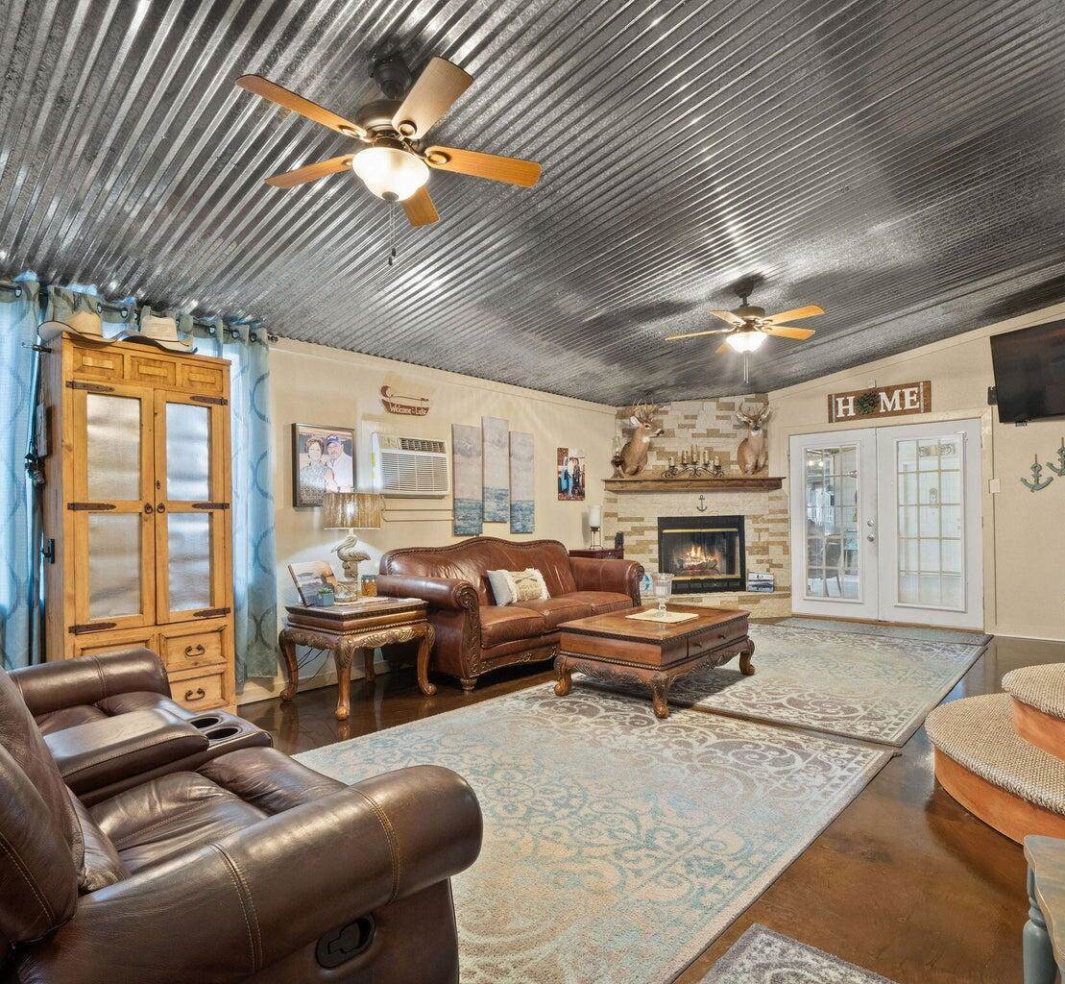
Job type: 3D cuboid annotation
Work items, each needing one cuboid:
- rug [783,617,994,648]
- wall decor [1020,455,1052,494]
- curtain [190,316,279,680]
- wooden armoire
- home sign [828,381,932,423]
[{"bbox_3d":[3.393,1.361,5.991,1.790,0.012,0.540,-3,-3,38],"label":"rug"},{"bbox_3d":[4.404,-0.161,5.292,0.223,0.330,0.030,-2,-1,39],"label":"wall decor"},{"bbox_3d":[-1.797,0.059,3.628,0.120,2.124,0.467,-2,-1,39],"label":"curtain"},{"bbox_3d":[-2.052,0.319,3.182,0.520,2.020,0.740,-3,-3,44],"label":"wooden armoire"},{"bbox_3d":[3.635,-0.936,6.377,0.947,0.312,0.030,-3,-3,38],"label":"home sign"}]

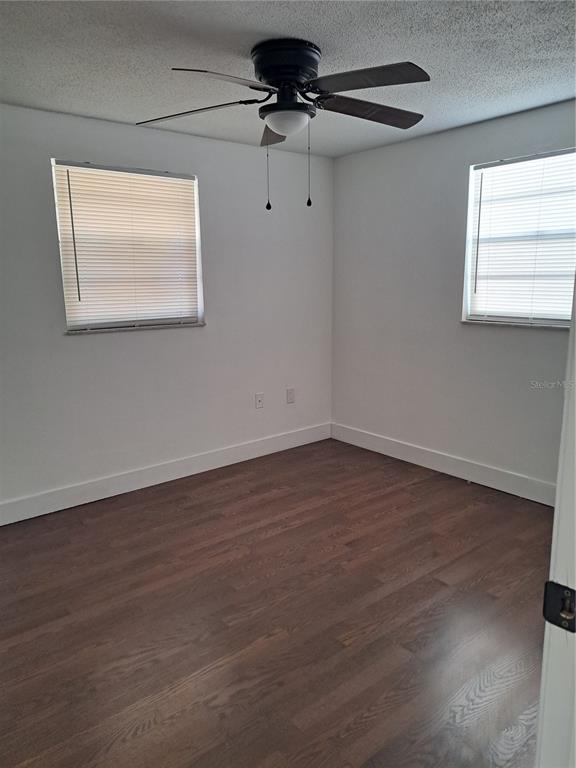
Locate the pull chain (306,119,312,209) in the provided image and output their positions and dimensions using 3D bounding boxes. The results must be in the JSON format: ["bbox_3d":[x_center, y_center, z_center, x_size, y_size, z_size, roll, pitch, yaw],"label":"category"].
[{"bbox_3d":[0.089,-0.923,2.231,0.021,0.343,0.021,0,12,2],"label":"pull chain"}]

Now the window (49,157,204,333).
[{"bbox_3d":[-0.982,-0.846,3.393,0.938,0.980,0.100,-10,15,-38],"label":"window"}]

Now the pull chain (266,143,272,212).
[{"bbox_3d":[-0.084,-0.920,2.334,0.021,0.306,0.021,-1,12,-2],"label":"pull chain"}]

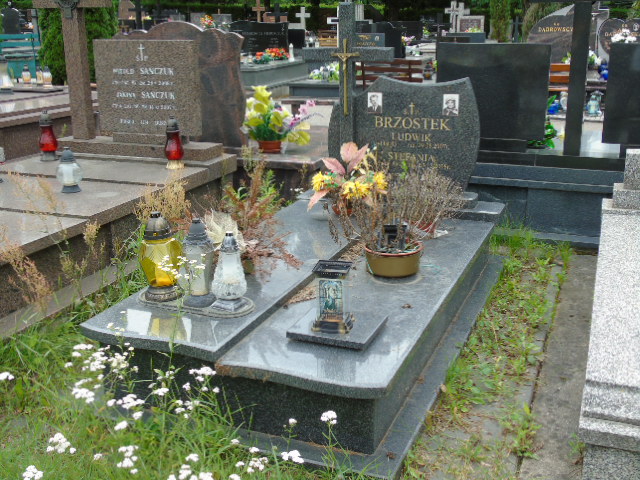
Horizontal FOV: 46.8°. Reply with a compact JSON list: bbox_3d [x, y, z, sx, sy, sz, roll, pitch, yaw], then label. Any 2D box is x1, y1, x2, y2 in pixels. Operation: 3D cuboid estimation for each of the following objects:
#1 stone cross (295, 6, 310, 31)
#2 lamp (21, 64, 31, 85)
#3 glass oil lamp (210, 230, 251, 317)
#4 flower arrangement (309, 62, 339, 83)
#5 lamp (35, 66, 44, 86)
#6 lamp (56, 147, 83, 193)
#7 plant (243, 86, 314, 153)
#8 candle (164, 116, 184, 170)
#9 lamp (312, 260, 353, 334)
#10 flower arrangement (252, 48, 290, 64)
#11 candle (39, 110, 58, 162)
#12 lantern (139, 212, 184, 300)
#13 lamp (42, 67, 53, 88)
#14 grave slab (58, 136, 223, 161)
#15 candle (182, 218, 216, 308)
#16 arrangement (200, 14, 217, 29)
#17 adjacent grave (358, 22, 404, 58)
[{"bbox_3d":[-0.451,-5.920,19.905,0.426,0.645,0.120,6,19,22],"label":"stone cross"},{"bbox_3d":[-2.899,-1.636,7.276,0.085,0.190,0.085,6,18,21],"label":"lamp"},{"bbox_3d":[-0.344,0.114,2.798,0.142,0.297,0.142,6,19,22],"label":"glass oil lamp"},{"bbox_3d":[0.048,-2.310,10.200,0.400,0.270,0.320,6,18,21],"label":"flower arrangement"},{"bbox_3d":[-2.686,-1.570,7.051,0.085,0.190,0.085,6,18,21],"label":"lamp"},{"bbox_3d":[-1.465,-0.415,4.309,0.150,0.255,0.150,6,19,22],"label":"lamp"},{"bbox_3d":[-0.337,-0.938,5.726,0.549,0.494,0.420,6,19,22],"label":"plant"},{"bbox_3d":[-0.971,-0.646,4.888,0.127,0.339,0.127,6,19,22],"label":"candle"},{"bbox_3d":[0.045,0.187,2.505,0.122,0.215,0.122,4,17,13],"label":"lamp"},{"bbox_3d":[-0.841,-3.190,12.769,0.658,0.210,0.350,6,19,22],"label":"flower arrangement"},{"bbox_3d":[-1.889,-0.730,5.100,0.130,0.340,0.130,6,18,21],"label":"candle"},{"bbox_3d":[-0.596,0.055,2.729,0.165,0.320,0.165,0,17,0],"label":"lantern"},{"bbox_3d":[-3.466,-2.066,9.362,0.127,0.254,0.127,6,19,22],"label":"lamp"},{"bbox_3d":[-1.328,-0.666,5.330,1.292,0.067,0.357,6,18,21],"label":"grave slab"},{"bbox_3d":[-0.443,0.072,2.662,0.120,0.325,0.120,0,17,0],"label":"candle"},{"bbox_3d":[-2.412,-4.728,16.000,0.340,0.310,0.320,6,18,21],"label":"arrangement"},{"bbox_3d":[1.119,-3.615,13.407,0.857,0.631,0.450,6,19,22],"label":"adjacent grave"}]

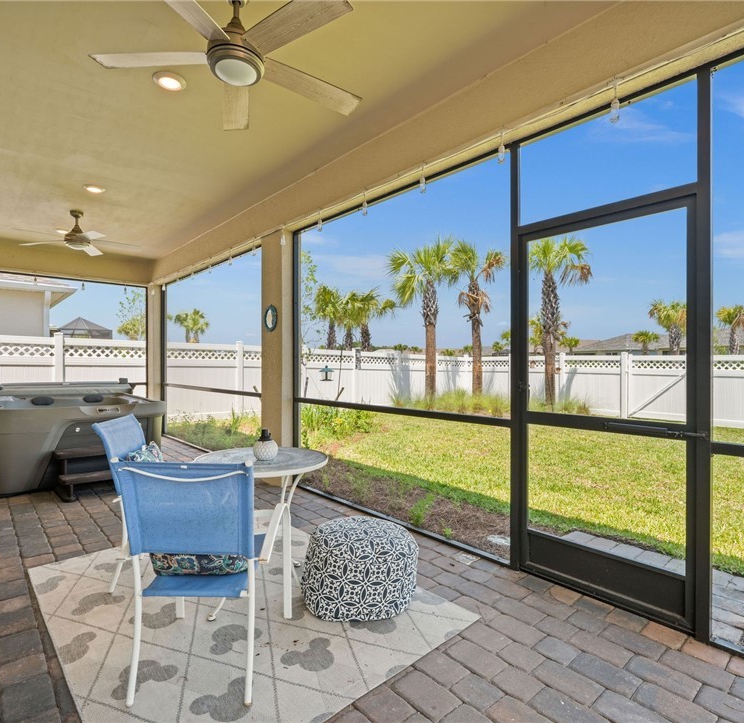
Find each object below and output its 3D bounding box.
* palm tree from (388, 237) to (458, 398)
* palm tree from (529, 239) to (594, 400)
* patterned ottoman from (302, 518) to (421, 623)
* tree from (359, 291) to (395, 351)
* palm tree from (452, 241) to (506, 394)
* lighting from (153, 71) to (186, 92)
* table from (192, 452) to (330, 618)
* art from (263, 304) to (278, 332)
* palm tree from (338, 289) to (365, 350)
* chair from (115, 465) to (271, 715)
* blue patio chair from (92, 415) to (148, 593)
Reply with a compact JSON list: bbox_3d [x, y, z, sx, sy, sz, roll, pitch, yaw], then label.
[{"bbox_3d":[1.822,-1.312,15.404,2.500,5.887,2.500,0,0,7],"label":"palm tree"},{"bbox_3d":[5.555,-1.051,13.400,1.800,5.363,1.800,0,0,0],"label":"palm tree"},{"bbox_3d":[-0.065,1.080,2.480,0.630,0.360,0.630,0,0,0],"label":"patterned ottoman"},{"bbox_3d":[0.209,-0.833,21.000,1.650,4.926,1.650,0,0,0],"label":"tree"},{"bbox_3d":[3.579,-1.218,15.200,1.850,5.696,1.850,0,0,0],"label":"palm tree"},{"bbox_3d":[-1.336,-1.850,2.989,0.200,0.030,0.200,0,0,0],"label":"lighting"},{"bbox_3d":[-0.622,0.900,2.510,0.745,0.720,0.745,0,0,0],"label":"table"},{"bbox_3d":[-1.075,-0.457,4.807,0.040,0.300,0.290,0,0,-41],"label":"art"},{"bbox_3d":[-1.379,-1.328,29.005,2.000,6.448,2.000,0,0,-3],"label":"palm tree"},{"bbox_3d":[-0.700,0.827,1.962,0.590,0.930,0.680,0,0,0],"label":"chair"},{"bbox_3d":[-1.200,0.800,2.720,0.700,0.920,0.560,0,0,-3],"label":"blue patio chair"}]

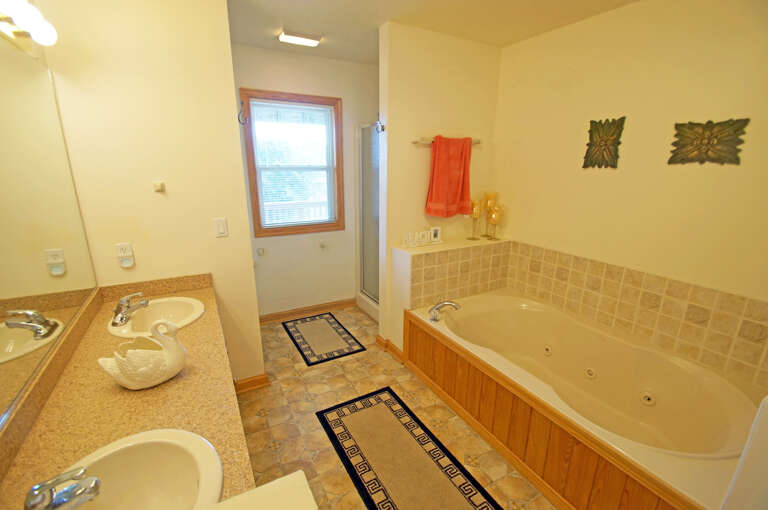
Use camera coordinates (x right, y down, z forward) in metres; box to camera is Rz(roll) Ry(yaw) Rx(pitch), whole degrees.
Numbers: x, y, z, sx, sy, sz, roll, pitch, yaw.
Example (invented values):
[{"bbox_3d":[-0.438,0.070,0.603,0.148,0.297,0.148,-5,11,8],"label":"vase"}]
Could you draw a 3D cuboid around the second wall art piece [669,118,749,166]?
[{"bbox_3d":[1.741,-0.604,1.727,0.025,0.227,0.305,-8,18,-30],"label":"second wall art piece"}]

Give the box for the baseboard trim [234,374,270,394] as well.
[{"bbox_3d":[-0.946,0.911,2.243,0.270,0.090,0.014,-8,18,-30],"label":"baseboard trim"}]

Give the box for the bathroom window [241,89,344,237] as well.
[{"bbox_3d":[-0.793,-0.813,2.970,0.884,1.236,0.080,-8,18,-30],"label":"bathroom window"}]

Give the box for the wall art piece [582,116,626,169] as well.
[{"bbox_3d":[1.476,-0.745,2.150,0.025,0.315,0.227,-8,18,-30],"label":"wall art piece"}]

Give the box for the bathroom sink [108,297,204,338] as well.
[{"bbox_3d":[-1.124,0.373,1.622,0.400,0.160,0.470,-8,18,-30],"label":"bathroom sink"}]

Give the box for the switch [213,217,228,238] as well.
[{"bbox_3d":[-0.977,-0.163,1.917,0.072,0.118,0.009,-8,18,-30],"label":"switch"}]

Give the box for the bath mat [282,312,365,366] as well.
[{"bbox_3d":[-0.583,0.748,2.988,0.500,0.012,0.834,-8,18,-30],"label":"bath mat"}]

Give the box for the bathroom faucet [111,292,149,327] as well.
[{"bbox_3d":[-1.229,0.251,1.552,0.140,0.118,0.155,-8,18,-30],"label":"bathroom faucet"}]

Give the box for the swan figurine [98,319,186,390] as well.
[{"bbox_3d":[-0.854,0.343,1.133,0.255,0.200,0.140,-8,18,-30],"label":"swan figurine"}]

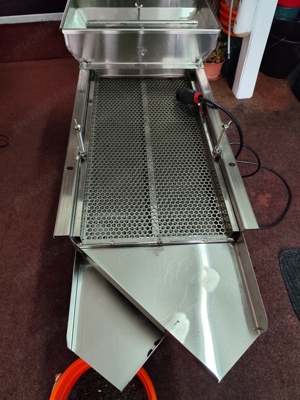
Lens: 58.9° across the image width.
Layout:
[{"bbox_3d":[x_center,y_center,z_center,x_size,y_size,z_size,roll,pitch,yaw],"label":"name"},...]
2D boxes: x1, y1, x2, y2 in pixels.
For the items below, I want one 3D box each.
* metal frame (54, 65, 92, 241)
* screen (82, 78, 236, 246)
[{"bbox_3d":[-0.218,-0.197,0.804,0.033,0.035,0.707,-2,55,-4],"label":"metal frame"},{"bbox_3d":[-0.003,-0.185,0.824,0.357,0.025,0.687,-2,57,-4],"label":"screen"}]

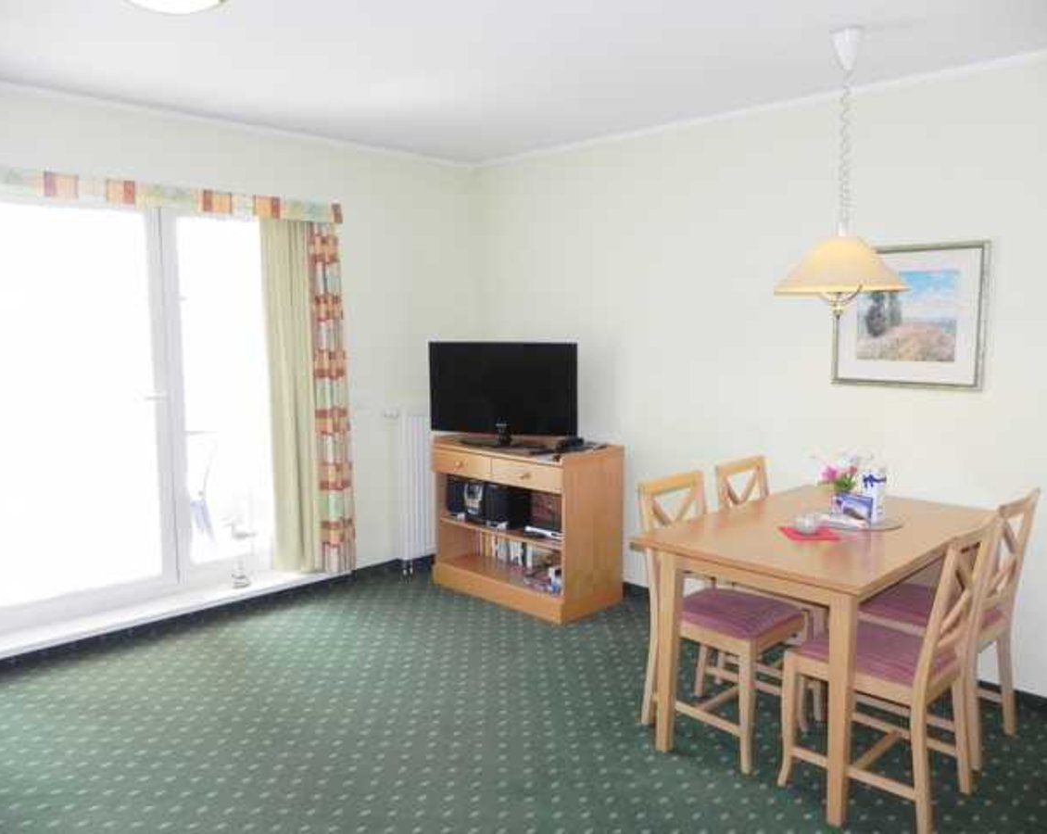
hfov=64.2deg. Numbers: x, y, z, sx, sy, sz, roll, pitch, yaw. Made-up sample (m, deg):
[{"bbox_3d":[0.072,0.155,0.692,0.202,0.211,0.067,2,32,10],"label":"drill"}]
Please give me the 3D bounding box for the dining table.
[{"bbox_3d":[1.111,0.770,3.131,0.790,0.755,1.340,6,9,44],"label":"dining table"}]

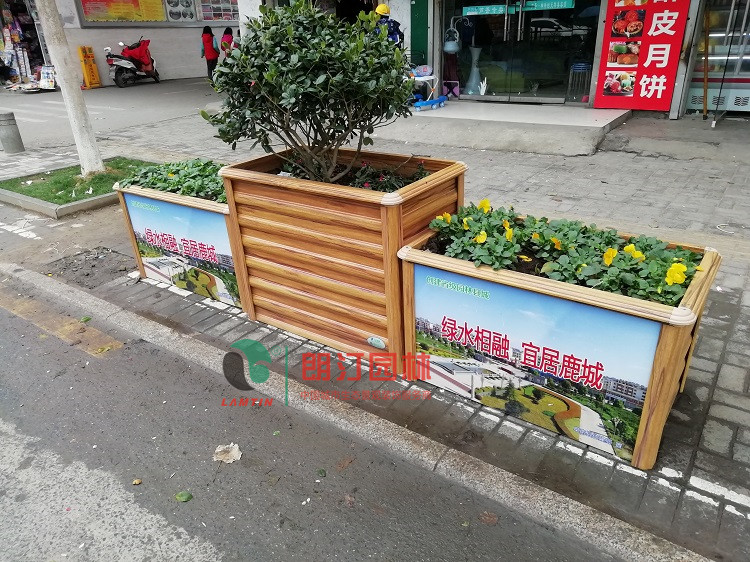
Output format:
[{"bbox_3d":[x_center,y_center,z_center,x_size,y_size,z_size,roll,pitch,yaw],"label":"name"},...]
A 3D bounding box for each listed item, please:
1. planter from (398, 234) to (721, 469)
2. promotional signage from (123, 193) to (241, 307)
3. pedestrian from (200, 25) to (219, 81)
[{"bbox_3d":[0.652,0.133,2.142,1.012,0.672,0.555,15,32,33],"label":"planter"},{"bbox_3d":[-1.119,-0.190,3.275,0.898,0.550,0.029,14,30,32],"label":"promotional signage"},{"bbox_3d":[-4.799,-6.642,16.551,0.500,1.530,0.320,-5,25,-7],"label":"pedestrian"}]

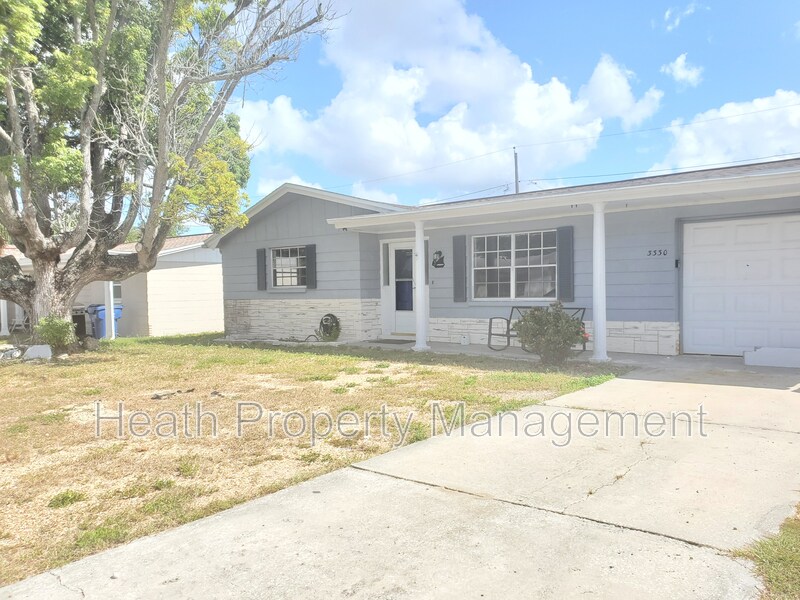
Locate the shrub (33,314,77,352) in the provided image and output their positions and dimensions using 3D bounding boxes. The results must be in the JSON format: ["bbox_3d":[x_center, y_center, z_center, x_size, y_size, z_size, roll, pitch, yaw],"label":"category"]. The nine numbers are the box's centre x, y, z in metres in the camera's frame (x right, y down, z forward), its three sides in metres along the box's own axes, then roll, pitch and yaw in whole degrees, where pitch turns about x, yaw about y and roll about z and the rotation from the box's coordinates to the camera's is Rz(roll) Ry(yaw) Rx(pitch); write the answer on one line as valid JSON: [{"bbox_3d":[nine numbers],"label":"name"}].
[{"bbox_3d":[-8.026,0.776,14.000,0.870,0.850,0.820,-2,2,-30],"label":"shrub"}]

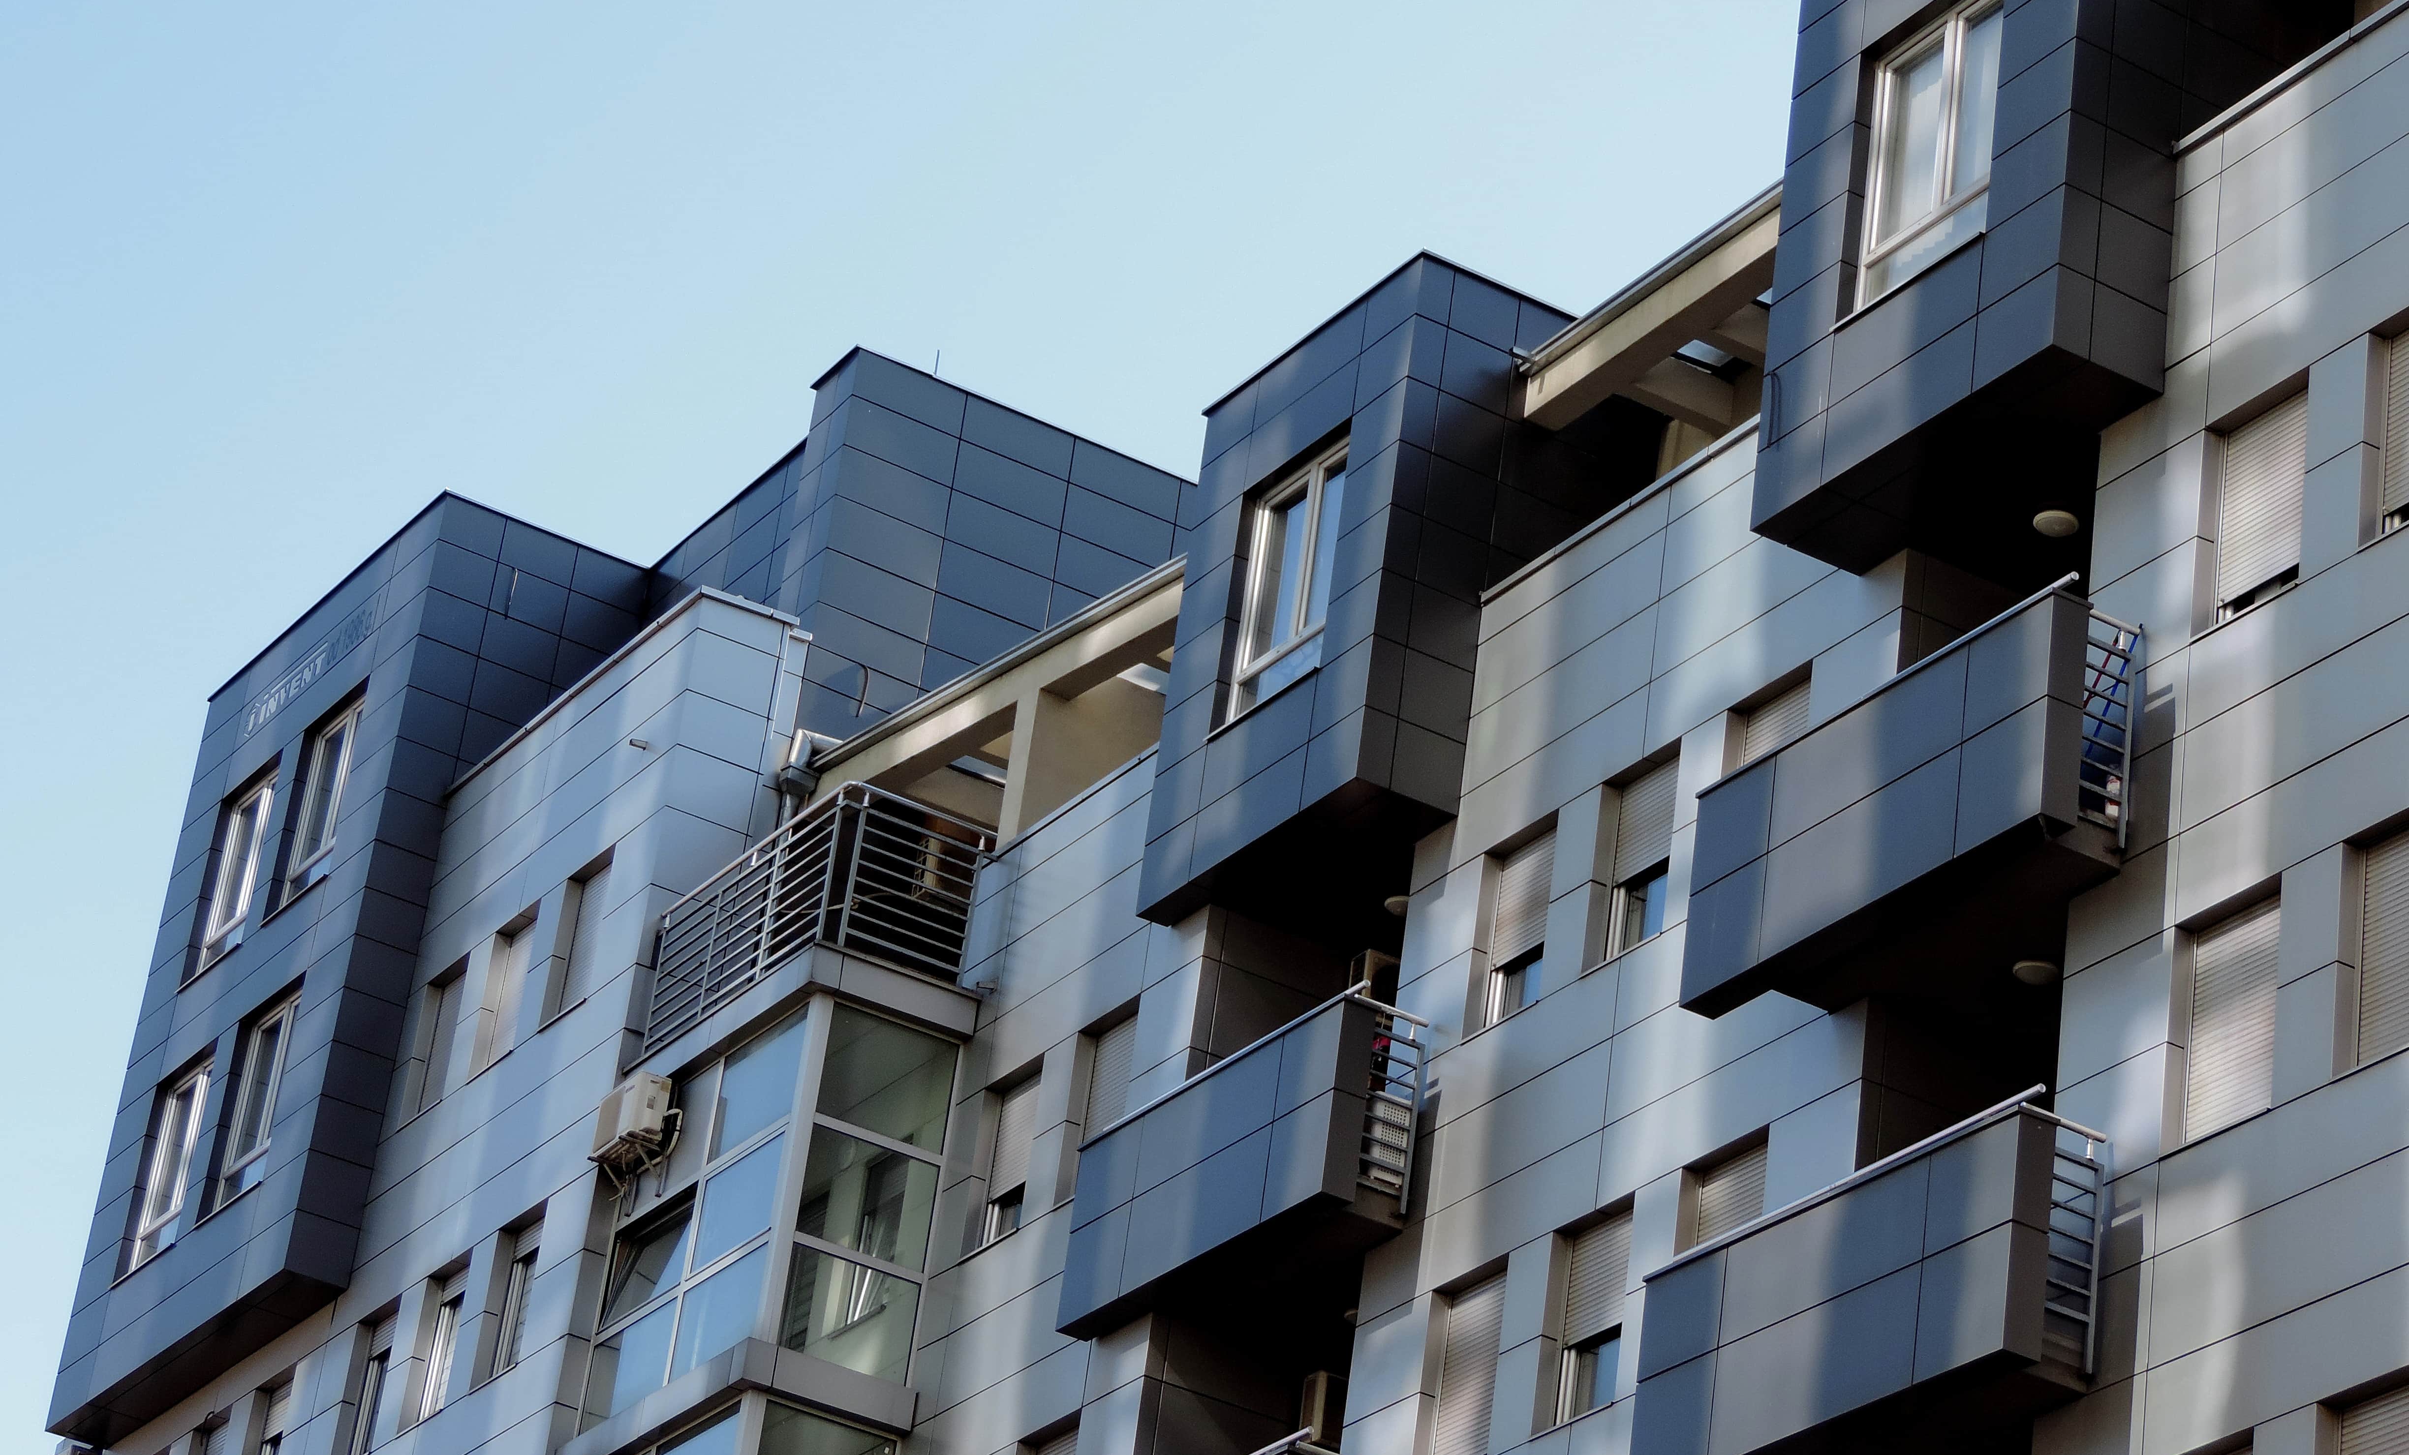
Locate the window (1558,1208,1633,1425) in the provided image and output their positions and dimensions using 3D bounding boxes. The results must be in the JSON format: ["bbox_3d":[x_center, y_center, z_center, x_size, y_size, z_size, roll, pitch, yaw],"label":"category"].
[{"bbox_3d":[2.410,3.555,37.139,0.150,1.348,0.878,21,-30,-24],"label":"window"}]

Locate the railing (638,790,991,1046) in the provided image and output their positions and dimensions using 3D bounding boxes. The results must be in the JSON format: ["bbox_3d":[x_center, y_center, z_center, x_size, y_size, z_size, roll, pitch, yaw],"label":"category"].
[{"bbox_3d":[-2.842,1.644,45.611,1.250,1.285,2.992,21,-30,-24],"label":"railing"}]

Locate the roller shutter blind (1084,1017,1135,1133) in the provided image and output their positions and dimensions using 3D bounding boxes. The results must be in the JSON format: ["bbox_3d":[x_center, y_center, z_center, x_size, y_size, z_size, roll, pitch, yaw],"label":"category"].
[{"bbox_3d":[-0.592,2.415,41.151,0.050,1.061,0.766,21,-30,-24],"label":"roller shutter blind"}]

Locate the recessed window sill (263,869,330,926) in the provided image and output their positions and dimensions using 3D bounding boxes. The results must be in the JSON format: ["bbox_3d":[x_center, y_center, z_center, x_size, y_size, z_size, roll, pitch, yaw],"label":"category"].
[{"bbox_3d":[-7.574,1.482,52.599,0.150,0.053,1.417,21,-30,-24],"label":"recessed window sill"}]

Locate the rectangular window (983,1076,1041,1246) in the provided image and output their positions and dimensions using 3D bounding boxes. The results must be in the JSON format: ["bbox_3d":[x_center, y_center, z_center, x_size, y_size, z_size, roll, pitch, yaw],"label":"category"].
[{"bbox_3d":[-1.203,2.924,42.102,0.120,1.279,0.800,21,-30,-24],"label":"rectangular window"}]

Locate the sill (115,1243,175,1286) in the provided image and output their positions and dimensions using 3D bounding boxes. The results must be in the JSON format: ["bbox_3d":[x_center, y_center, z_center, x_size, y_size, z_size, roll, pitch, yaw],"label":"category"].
[{"bbox_3d":[-8.888,4.567,52.857,0.150,0.053,1.417,21,-30,-24],"label":"sill"}]

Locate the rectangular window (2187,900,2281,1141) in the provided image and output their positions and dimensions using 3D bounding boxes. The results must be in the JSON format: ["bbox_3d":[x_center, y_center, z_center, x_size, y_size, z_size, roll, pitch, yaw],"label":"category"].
[{"bbox_3d":[5.423,1.554,32.433,0.110,1.348,0.878,21,-30,-24],"label":"rectangular window"}]

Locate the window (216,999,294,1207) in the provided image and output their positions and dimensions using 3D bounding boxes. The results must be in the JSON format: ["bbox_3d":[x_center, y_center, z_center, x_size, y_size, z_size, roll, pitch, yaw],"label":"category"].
[{"bbox_3d":[-7.750,3.140,51.848,0.123,1.874,1.355,21,-30,-24],"label":"window"}]

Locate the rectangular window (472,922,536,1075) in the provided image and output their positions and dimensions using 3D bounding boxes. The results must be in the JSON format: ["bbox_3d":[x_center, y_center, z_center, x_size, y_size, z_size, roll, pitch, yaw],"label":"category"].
[{"bbox_3d":[-5.344,2.108,48.970,0.106,1.302,0.827,21,-30,-24],"label":"rectangular window"}]

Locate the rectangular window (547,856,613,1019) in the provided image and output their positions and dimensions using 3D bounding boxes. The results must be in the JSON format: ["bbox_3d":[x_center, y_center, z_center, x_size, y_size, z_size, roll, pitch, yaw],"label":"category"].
[{"bbox_3d":[-4.567,1.641,47.060,0.120,1.279,0.809,21,-30,-24],"label":"rectangular window"}]

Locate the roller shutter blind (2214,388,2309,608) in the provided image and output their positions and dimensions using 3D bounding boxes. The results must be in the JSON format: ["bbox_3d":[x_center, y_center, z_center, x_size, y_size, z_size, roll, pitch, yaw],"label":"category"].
[{"bbox_3d":[5.546,-1.209,32.516,0.053,1.065,0.757,21,-30,-24],"label":"roller shutter blind"}]

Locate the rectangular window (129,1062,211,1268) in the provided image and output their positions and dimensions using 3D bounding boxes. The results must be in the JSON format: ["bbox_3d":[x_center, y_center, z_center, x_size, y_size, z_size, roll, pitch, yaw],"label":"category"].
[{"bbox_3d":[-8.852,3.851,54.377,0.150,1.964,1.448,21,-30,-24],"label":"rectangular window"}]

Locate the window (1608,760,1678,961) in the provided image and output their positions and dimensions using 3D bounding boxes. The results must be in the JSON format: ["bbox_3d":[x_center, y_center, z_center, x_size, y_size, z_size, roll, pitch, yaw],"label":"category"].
[{"bbox_3d":[2.676,0.814,37.001,0.120,1.235,0.748,21,-30,-24],"label":"window"}]

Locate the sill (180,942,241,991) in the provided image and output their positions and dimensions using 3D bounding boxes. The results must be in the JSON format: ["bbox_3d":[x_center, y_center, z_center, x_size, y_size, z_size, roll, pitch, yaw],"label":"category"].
[{"bbox_3d":[-8.404,2.083,53.189,0.160,0.043,1.427,21,-30,-24],"label":"sill"}]

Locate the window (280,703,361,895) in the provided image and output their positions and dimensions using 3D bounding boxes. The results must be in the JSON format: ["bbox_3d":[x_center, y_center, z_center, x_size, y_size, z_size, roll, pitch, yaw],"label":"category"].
[{"bbox_3d":[-7.230,0.681,52.189,0.120,1.810,1.392,21,-30,-24],"label":"window"}]

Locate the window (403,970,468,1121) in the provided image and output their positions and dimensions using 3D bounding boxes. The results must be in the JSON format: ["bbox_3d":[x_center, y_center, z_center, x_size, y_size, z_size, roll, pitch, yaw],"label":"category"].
[{"bbox_3d":[-5.890,2.517,49.116,0.120,1.279,0.818,21,-30,-24],"label":"window"}]

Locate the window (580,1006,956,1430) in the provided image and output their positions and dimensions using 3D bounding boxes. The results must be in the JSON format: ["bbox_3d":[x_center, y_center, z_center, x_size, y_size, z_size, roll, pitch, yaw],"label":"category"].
[{"bbox_3d":[-3.126,3.731,44.646,1.232,2.640,2.886,21,-30,-24],"label":"window"}]

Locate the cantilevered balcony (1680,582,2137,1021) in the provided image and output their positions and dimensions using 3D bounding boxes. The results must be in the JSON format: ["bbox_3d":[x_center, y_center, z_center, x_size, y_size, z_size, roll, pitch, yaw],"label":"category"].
[{"bbox_3d":[3.787,0.535,33.838,0.563,1.478,3.291,21,-30,-24],"label":"cantilevered balcony"}]

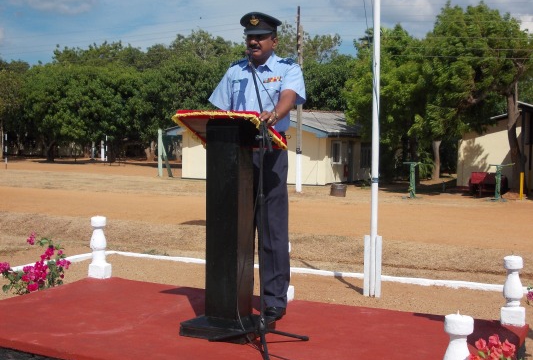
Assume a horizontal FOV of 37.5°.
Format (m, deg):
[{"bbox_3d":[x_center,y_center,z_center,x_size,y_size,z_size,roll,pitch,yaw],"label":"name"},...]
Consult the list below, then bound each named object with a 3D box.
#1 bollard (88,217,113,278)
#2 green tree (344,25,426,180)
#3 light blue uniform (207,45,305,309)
[{"bbox_3d":[-1.265,0.508,5.970,0.135,0.465,0.135,1,3,28],"label":"bollard"},{"bbox_3d":[5.750,-3.580,37.000,4.800,7.500,4.600,1,3,28],"label":"green tree"},{"bbox_3d":[-0.050,0.004,4.620,0.560,1.530,0.380,1,3,25],"label":"light blue uniform"}]

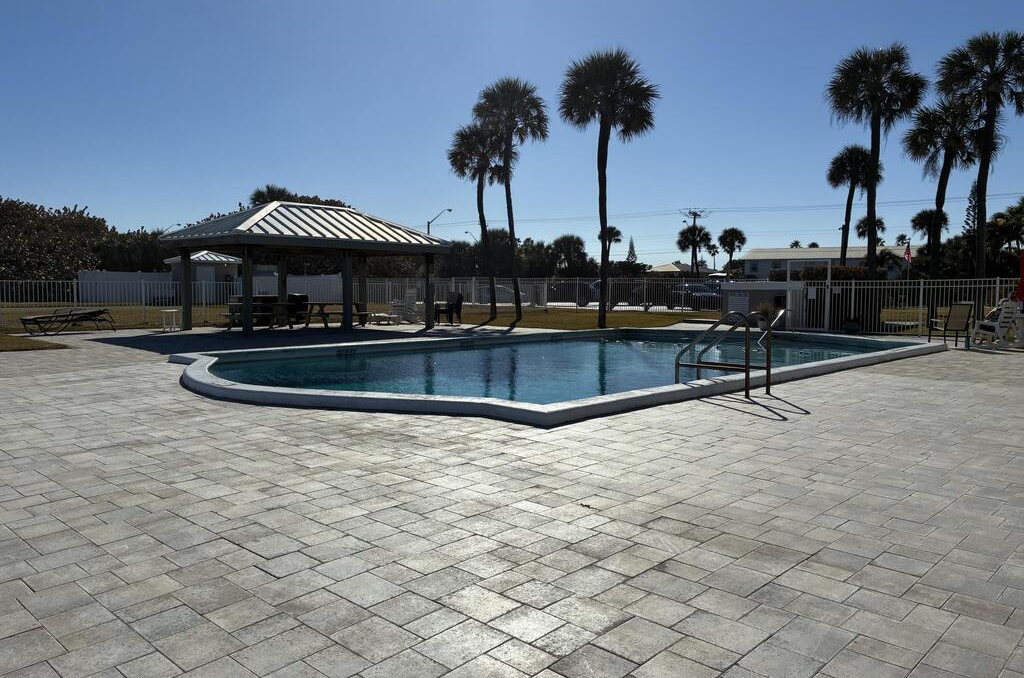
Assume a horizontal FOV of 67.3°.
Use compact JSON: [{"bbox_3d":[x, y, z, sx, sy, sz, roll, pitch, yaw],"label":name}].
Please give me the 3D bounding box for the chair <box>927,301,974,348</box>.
[{"bbox_3d":[9.257,-0.278,16.200,0.600,0.960,0.720,0,4,-3],"label":"chair"}]

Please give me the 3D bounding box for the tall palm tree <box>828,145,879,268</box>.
[{"bbox_3d":[15.985,-5.049,36.000,2.452,8.017,2.452,0,3,0],"label":"tall palm tree"}]

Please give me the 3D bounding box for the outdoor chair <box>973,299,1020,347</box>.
[{"bbox_3d":[10.006,-0.310,15.900,0.750,0.980,0.820,-2,4,-37],"label":"outdoor chair"}]

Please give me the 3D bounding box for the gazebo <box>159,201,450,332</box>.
[{"bbox_3d":[-6.350,-2.324,24.159,4.880,3.800,7.350,4,5,43],"label":"gazebo"}]

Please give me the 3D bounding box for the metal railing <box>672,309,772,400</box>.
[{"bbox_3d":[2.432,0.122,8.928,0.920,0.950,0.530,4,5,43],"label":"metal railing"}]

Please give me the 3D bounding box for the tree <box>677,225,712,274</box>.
[{"bbox_3d":[14.712,-5.895,62.000,2.815,6.510,2.815,0,3,0],"label":"tree"}]

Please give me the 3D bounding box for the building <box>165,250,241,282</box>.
[{"bbox_3d":[-14.892,-2.839,37.346,2.750,3.000,2.750,4,5,43],"label":"building"}]

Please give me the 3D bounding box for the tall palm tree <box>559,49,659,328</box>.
[{"bbox_3d":[3.011,-4.689,24.000,3.027,8.691,3.027,0,3,0],"label":"tall palm tree"}]

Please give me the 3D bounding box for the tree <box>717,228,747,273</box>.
[{"bbox_3d":[18.836,-6.212,66.000,2.497,6.713,2.497,0,3,0],"label":"tree"}]

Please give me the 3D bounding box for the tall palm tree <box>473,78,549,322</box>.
[{"bbox_3d":[-0.059,-5.461,30.000,2.876,9.479,2.876,0,3,0],"label":"tall palm tree"}]

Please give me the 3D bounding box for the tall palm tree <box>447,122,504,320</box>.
[{"bbox_3d":[-1.410,-4.566,29.700,2.173,7.665,2.173,0,3,0],"label":"tall palm tree"}]

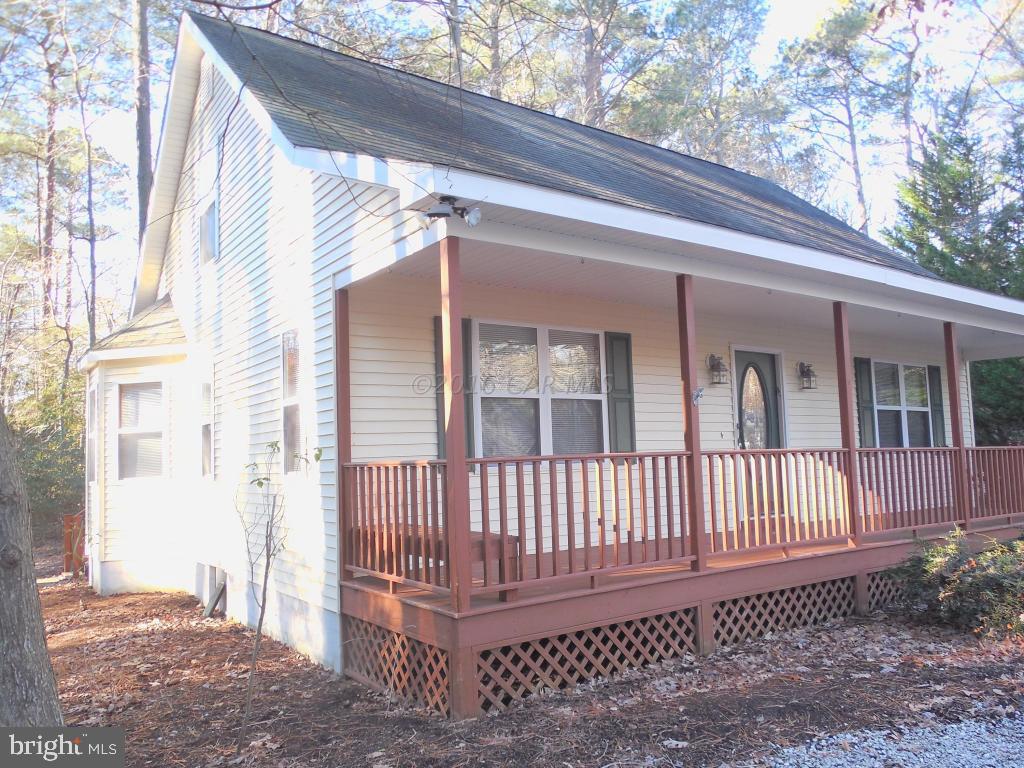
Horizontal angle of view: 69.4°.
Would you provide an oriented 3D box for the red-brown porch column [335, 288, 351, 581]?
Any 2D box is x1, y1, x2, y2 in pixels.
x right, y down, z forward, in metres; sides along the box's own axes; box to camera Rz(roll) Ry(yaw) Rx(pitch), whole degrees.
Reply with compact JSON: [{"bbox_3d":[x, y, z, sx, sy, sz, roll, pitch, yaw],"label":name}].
[{"bbox_3d":[-1.346,0.386,5.954,0.091,2.352,0.091,2,-7,-35],"label":"red-brown porch column"}]

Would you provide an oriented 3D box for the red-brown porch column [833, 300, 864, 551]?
[{"bbox_3d":[3.235,0.381,7.121,0.091,2.352,0.091,2,-7,-35],"label":"red-brown porch column"}]

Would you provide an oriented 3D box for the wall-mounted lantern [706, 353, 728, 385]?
[{"bbox_3d":[2.357,-0.172,8.504,0.147,0.382,0.235,2,-7,-35],"label":"wall-mounted lantern"}]

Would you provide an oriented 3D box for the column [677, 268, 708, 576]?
[{"bbox_3d":[1.425,0.304,5.861,0.091,2.352,0.091,2,-7,-35],"label":"column"}]

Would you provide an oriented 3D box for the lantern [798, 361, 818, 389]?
[{"bbox_3d":[3.796,-0.110,9.506,0.147,0.382,0.235,2,-7,-35],"label":"lantern"}]

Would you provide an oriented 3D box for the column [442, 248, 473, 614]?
[{"bbox_3d":[-0.355,0.227,4.622,0.091,2.352,0.091,2,-7,-35],"label":"column"}]

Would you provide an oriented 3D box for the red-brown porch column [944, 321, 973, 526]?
[{"bbox_3d":[5.058,0.459,8.390,0.091,2.352,0.091,2,-7,-35],"label":"red-brown porch column"}]

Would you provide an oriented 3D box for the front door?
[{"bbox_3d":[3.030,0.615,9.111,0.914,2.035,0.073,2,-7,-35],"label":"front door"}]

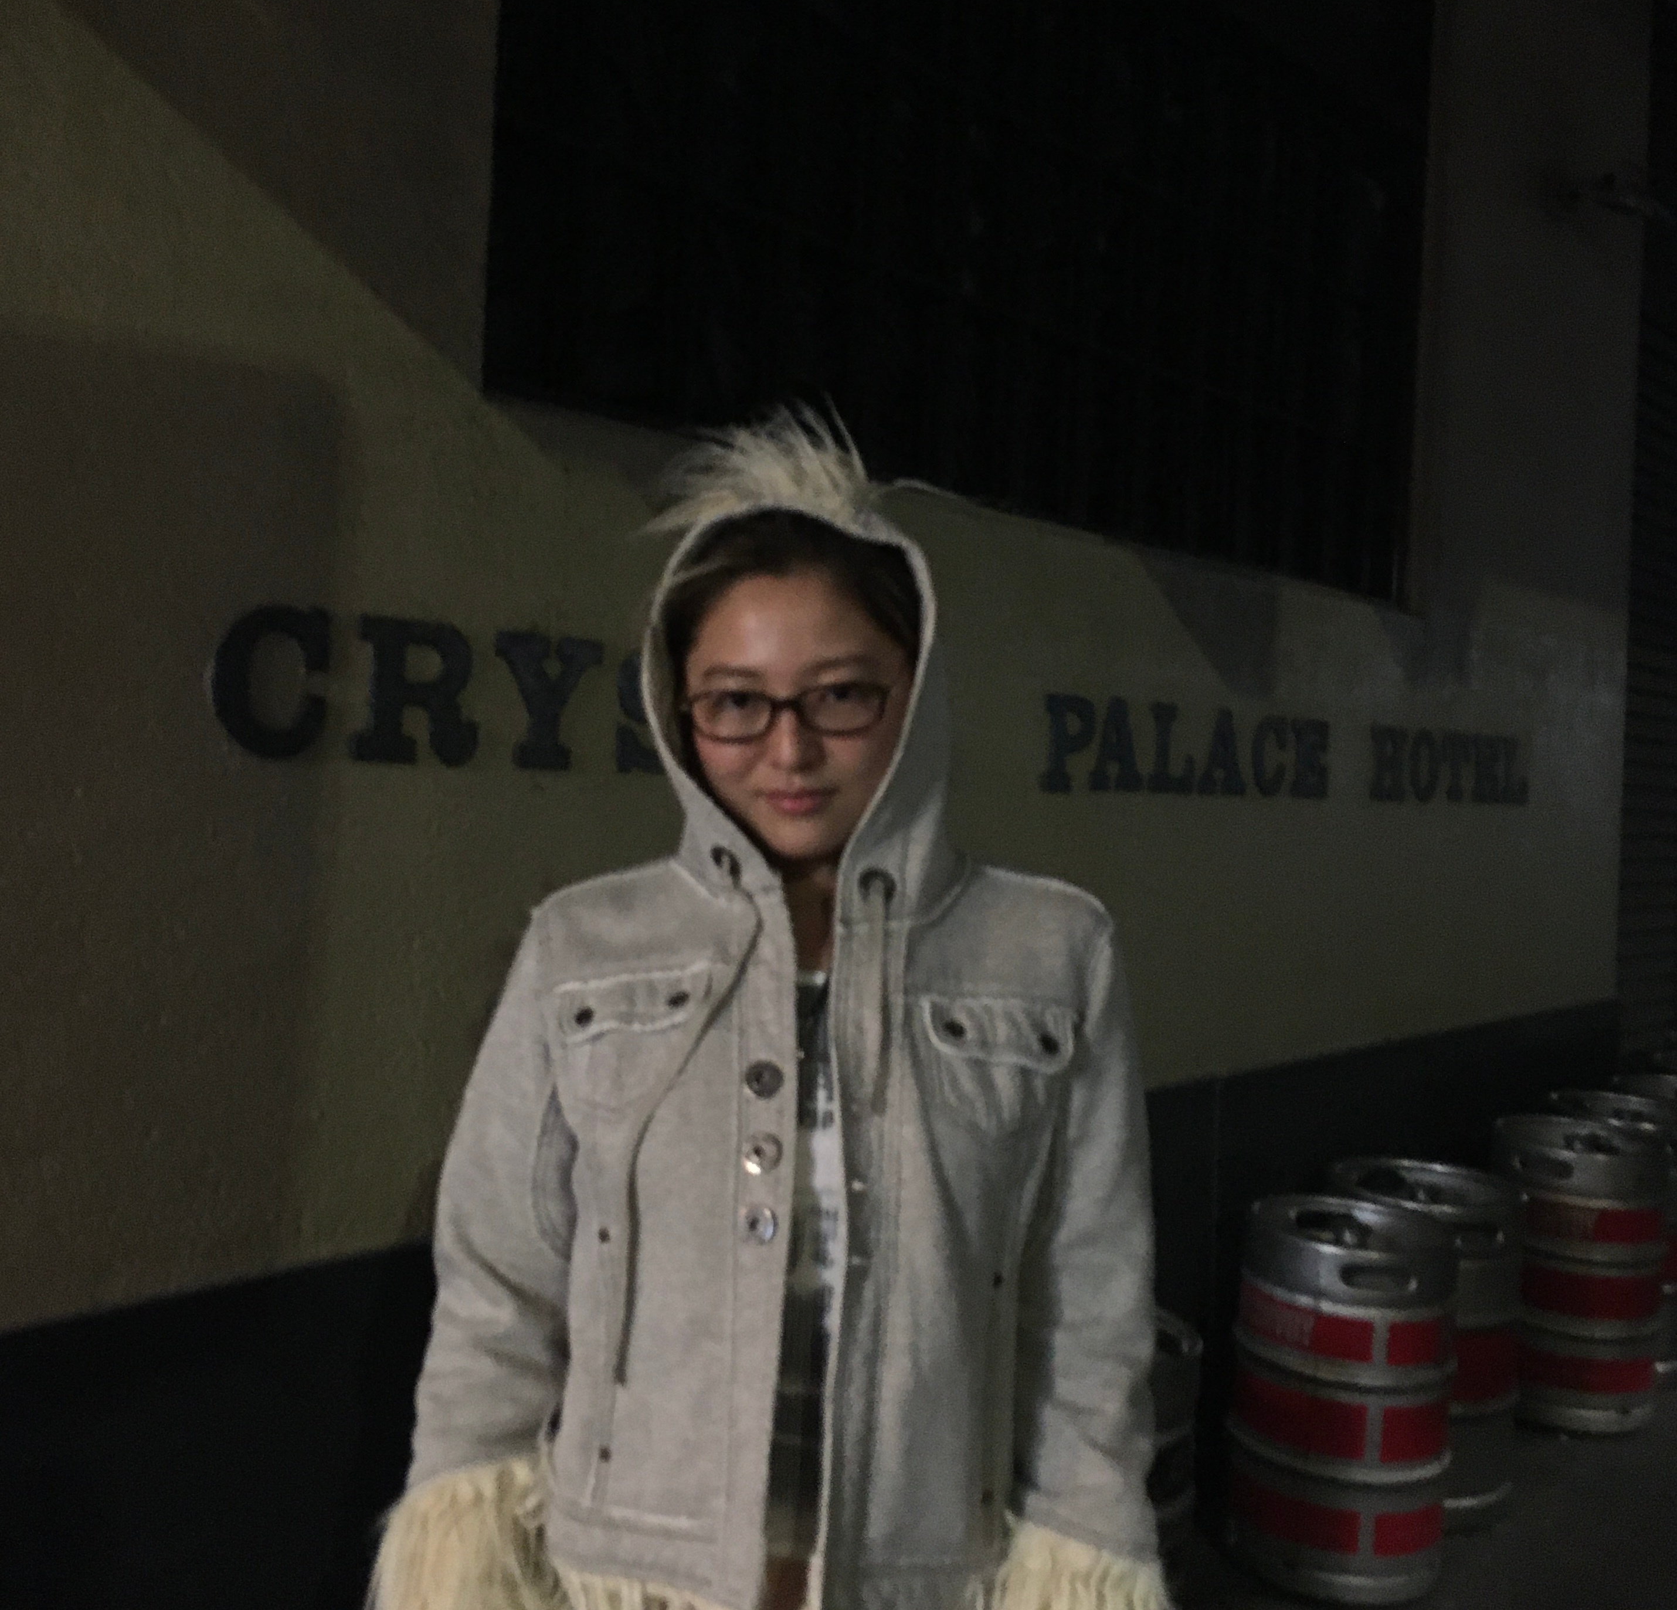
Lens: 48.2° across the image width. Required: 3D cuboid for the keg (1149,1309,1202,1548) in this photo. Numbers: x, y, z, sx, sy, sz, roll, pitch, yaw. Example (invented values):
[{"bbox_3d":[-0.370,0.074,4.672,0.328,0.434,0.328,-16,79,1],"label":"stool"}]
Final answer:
[{"bbox_3d":[0.482,1.145,3.495,0.380,0.345,0.380,2,1,8],"label":"keg"}]

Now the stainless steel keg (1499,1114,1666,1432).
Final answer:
[{"bbox_3d":[1.651,1.046,4.208,0.385,0.605,0.385,3,1,21],"label":"stainless steel keg"}]

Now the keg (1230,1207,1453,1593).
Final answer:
[{"bbox_3d":[0.889,1.030,3.300,0.385,0.605,0.385,3,1,15],"label":"keg"}]

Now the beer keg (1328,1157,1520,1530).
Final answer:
[{"bbox_3d":[1.114,1.031,3.618,0.385,0.605,0.385,3,1,17],"label":"beer keg"}]

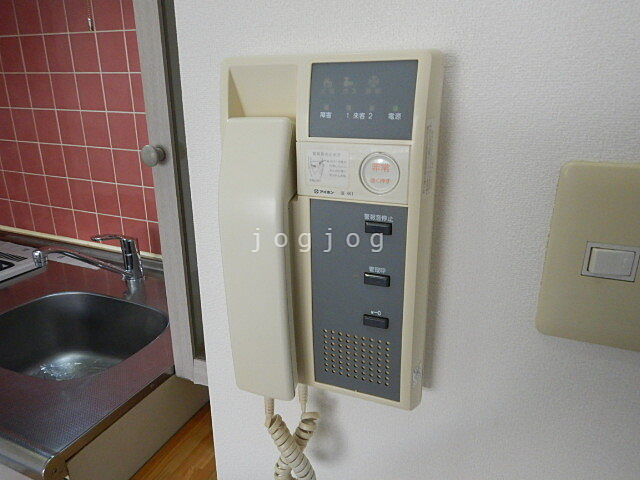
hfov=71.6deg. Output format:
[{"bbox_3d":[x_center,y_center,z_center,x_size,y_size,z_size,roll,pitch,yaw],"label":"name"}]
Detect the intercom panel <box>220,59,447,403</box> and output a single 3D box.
[{"bbox_3d":[0.002,-0.002,0.325,0.149,0.251,0.053,7,19,21],"label":"intercom panel"}]

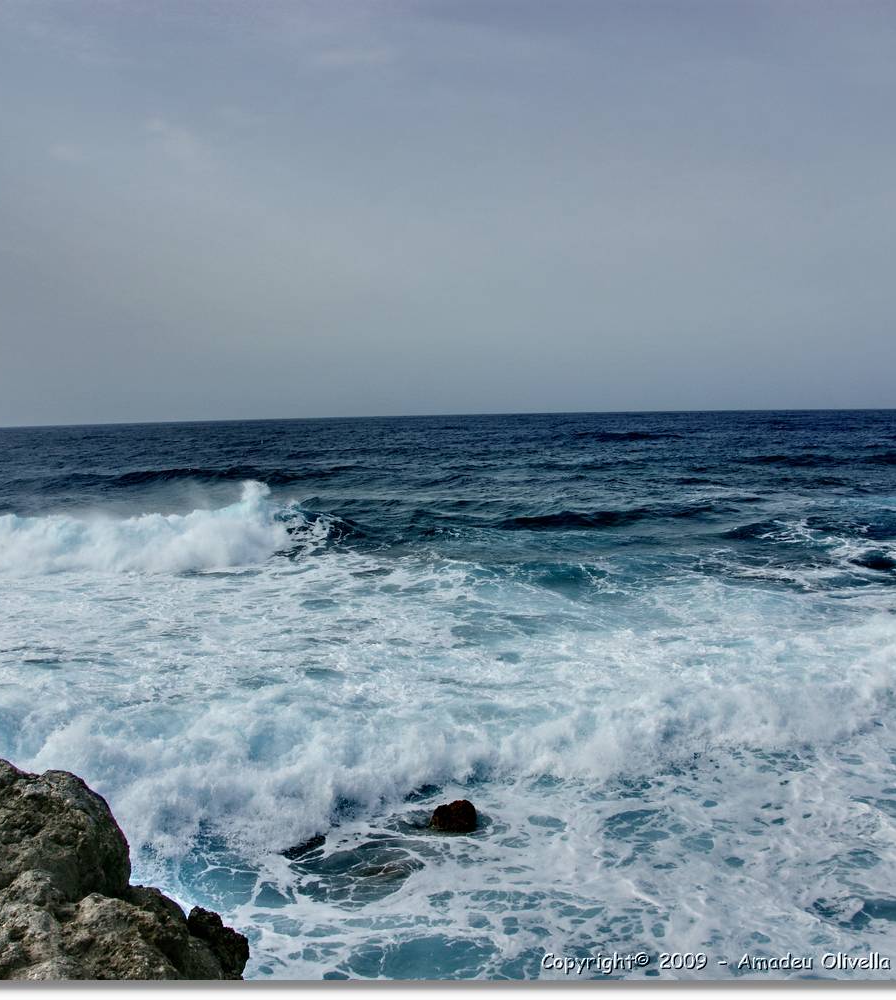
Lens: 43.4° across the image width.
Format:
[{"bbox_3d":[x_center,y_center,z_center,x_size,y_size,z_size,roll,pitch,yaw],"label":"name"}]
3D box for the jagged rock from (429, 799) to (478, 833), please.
[{"bbox_3d":[0.078,4.237,15.000,0.640,0.440,0.550,-1,4,0],"label":"jagged rock"}]

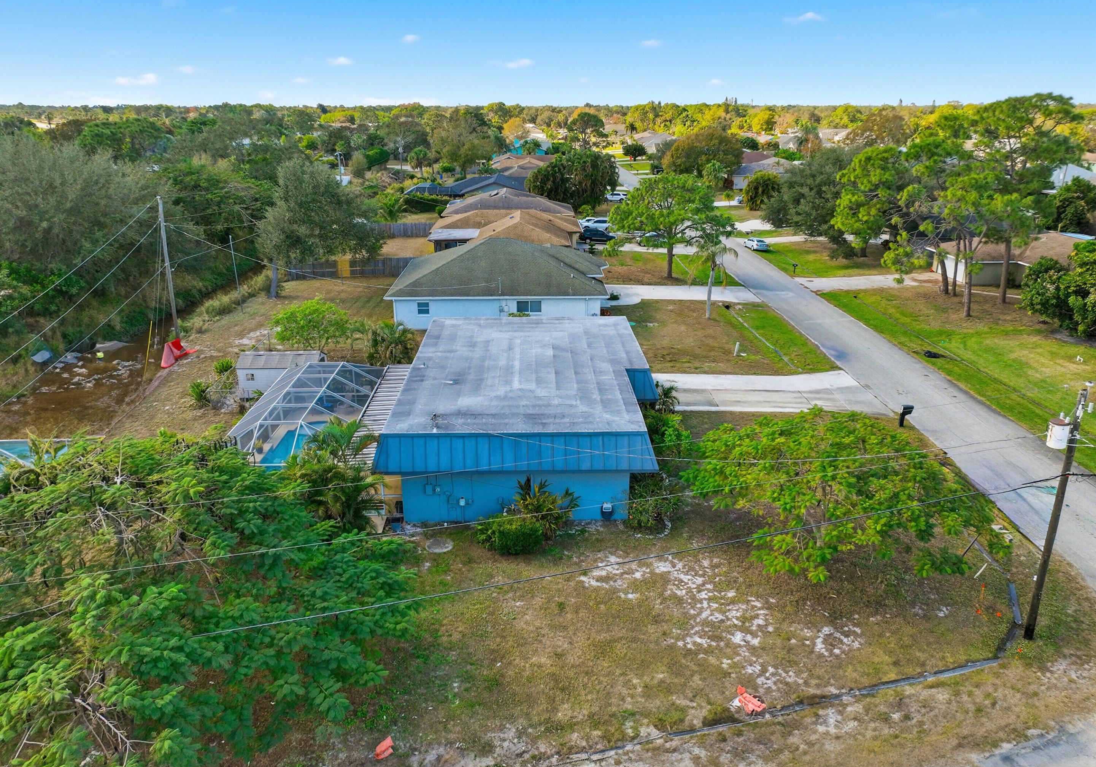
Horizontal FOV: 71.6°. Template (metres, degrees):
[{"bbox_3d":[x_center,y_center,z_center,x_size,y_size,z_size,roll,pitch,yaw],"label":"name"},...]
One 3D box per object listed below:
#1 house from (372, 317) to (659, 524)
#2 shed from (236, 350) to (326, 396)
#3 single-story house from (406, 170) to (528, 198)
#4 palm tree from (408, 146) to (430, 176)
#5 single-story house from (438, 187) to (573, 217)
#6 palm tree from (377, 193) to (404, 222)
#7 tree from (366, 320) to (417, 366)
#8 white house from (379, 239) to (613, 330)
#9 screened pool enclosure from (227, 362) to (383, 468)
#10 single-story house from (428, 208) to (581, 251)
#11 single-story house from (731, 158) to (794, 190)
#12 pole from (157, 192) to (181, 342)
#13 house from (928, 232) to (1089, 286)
[{"bbox_3d":[-0.858,0.962,38.221,12.340,4.260,17.780,0,20,-1],"label":"house"},{"bbox_3d":[-15.534,-0.523,44.686,4.500,2.400,2.400,0,20,0],"label":"shed"},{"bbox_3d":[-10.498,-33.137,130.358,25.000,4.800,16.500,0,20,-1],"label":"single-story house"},{"bbox_3d":[-30.728,-52.424,179.964,4.951,6.833,4.849,0,20,0],"label":"palm tree"},{"bbox_3d":[-5.108,-24.570,106.357,17.100,4.600,19.000,0,20,0],"label":"single-story house"},{"bbox_3d":[-20.413,-22.758,100.820,4.200,5.050,4.200,0,20,0],"label":"palm tree"},{"bbox_3d":[-10.273,-2.572,49.388,3.321,3.201,2.923,0,20,0],"label":"tree"},{"bbox_3d":[-3.371,-9.168,63.394,17.850,5.600,15.100,0,20,0],"label":"white house"},{"bbox_3d":[-11.566,1.857,36.886,5.454,3.499,12.078,0,20,-1],"label":"screened pool enclosure"},{"bbox_3d":[-4.628,-16.677,85.077,16.900,4.600,19.200,0,20,0],"label":"single-story house"},{"bbox_3d":[44.924,-43.371,155.750,17.600,5.500,16.500,0,20,0],"label":"single-story house"},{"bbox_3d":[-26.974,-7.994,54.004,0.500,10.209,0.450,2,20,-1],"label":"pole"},{"bbox_3d":[45.114,-10.660,68.423,15.100,4.900,16.000,0,20,0],"label":"house"}]

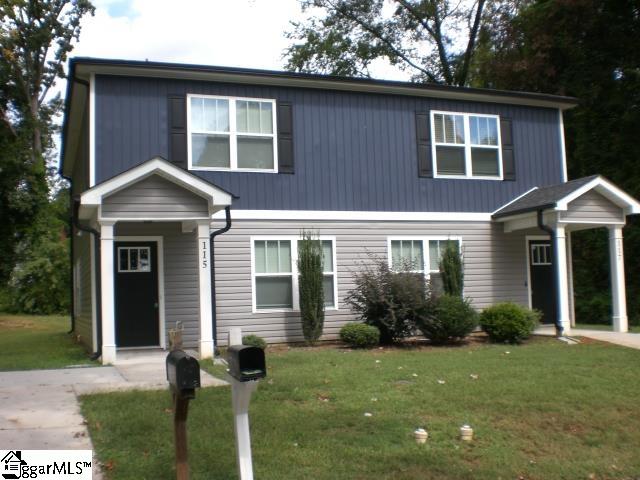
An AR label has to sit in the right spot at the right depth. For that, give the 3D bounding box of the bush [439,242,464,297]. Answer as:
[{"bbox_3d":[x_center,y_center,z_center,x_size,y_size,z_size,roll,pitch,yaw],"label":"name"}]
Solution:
[{"bbox_3d":[2.765,1.042,14.622,0.531,1.986,0.531,0,-5,-21],"label":"bush"}]

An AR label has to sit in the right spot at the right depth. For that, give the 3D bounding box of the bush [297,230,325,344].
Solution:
[{"bbox_3d":[-0.172,0.928,13.575,0.502,2.195,0.502,-2,-5,0],"label":"bush"}]

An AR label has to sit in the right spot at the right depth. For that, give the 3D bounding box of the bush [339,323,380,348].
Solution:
[{"bbox_3d":[0.753,1.794,13.314,0.808,0.458,0.699,0,-5,-21],"label":"bush"}]

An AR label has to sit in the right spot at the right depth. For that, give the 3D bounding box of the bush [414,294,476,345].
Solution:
[{"bbox_3d":[2.511,1.560,13.892,1.234,0.922,1.068,0,-5,-21],"label":"bush"}]

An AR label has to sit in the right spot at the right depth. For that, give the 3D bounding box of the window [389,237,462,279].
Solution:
[{"bbox_3d":[2.359,0.691,15.432,1.829,1.526,0.096,0,-5,-21],"label":"window"}]

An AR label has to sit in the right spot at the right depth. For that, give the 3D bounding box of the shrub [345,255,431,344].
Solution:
[{"bbox_3d":[1.368,1.157,13.721,1.767,1.750,1.393,0,-5,-21],"label":"shrub"}]

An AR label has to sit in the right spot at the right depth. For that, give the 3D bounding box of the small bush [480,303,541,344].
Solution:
[{"bbox_3d":[3.806,1.632,14.006,1.244,0.748,1.076,0,-5,-21],"label":"small bush"}]

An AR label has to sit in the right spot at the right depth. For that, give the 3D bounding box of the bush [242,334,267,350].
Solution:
[{"bbox_3d":[-1.232,1.888,12.941,0.497,0.293,0.497,0,-5,-21],"label":"bush"}]

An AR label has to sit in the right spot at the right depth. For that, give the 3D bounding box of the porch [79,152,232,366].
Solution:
[{"bbox_3d":[-2.945,0.390,12.396,2.539,3.310,2.075,0,-5,-21],"label":"porch"}]

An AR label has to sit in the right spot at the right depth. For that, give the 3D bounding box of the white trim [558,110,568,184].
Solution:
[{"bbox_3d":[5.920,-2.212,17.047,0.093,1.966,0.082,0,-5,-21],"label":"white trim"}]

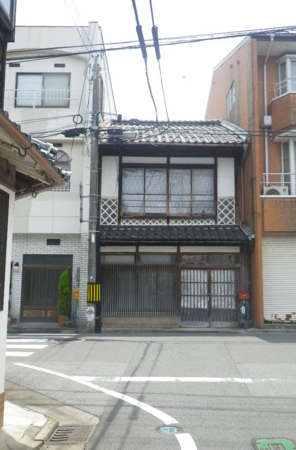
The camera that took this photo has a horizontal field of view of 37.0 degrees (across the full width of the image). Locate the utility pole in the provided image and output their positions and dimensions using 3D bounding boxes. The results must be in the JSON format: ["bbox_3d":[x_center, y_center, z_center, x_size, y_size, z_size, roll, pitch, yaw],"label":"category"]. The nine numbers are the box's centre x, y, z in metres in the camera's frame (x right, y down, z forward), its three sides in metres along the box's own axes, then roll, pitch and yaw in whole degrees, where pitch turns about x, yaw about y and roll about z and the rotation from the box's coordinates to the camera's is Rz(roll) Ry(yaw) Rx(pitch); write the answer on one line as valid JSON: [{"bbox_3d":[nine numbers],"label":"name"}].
[{"bbox_3d":[-1.535,-1.095,12.648,0.310,8.150,0.310,0,-8,0],"label":"utility pole"}]

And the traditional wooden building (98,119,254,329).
[{"bbox_3d":[0.782,-0.340,17.327,4.590,8.010,9.200,0,-8,0],"label":"traditional wooden building"}]

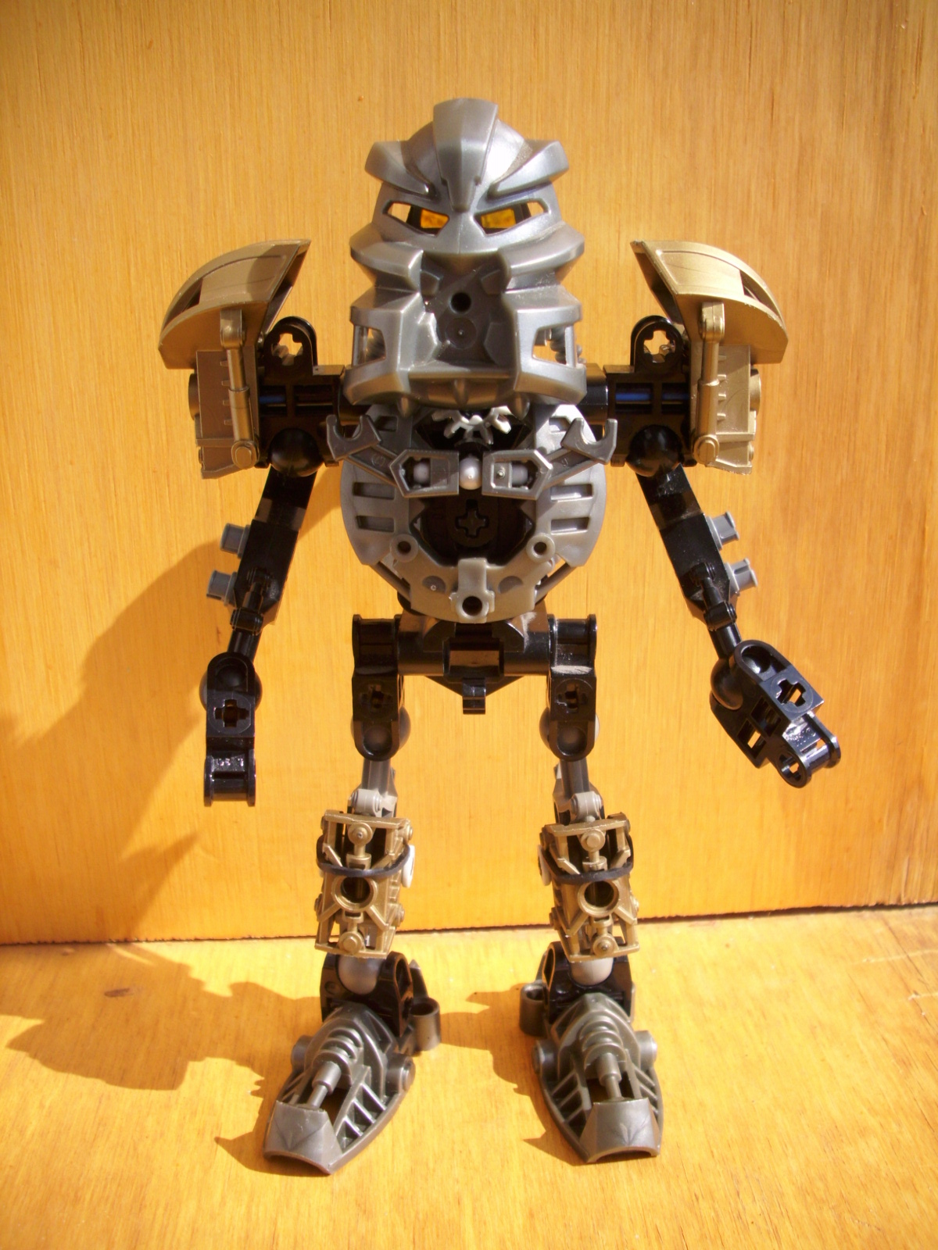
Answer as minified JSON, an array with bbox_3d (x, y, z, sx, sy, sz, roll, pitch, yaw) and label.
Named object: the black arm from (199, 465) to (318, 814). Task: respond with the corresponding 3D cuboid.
[{"bbox_3d":[-0.035,0.001,0.181,0.015,0.056,0.017,9,14,-2],"label":"black arm"}]

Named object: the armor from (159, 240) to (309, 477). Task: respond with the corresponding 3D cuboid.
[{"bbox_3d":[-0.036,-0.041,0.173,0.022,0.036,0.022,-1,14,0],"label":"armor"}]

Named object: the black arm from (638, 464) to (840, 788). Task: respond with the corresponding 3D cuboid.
[{"bbox_3d":[0.043,0.000,0.181,0.018,0.054,0.018,-21,13,5],"label":"black arm"}]

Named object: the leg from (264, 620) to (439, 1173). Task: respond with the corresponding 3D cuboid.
[{"bbox_3d":[-0.018,0.039,0.180,0.024,0.076,0.047,2,14,9],"label":"leg"}]

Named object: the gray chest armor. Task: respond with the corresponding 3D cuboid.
[{"bbox_3d":[0.001,-0.017,0.168,0.040,0.035,0.016,-1,14,0],"label":"gray chest armor"}]

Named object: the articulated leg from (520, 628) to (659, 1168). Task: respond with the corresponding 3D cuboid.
[{"bbox_3d":[0.020,0.039,0.180,0.022,0.076,0.047,-1,14,-3],"label":"articulated leg"}]

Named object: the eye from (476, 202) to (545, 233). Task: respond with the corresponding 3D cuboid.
[{"bbox_3d":[0.006,-0.055,0.152,0.009,0.004,0.004,-1,14,0],"label":"eye"}]

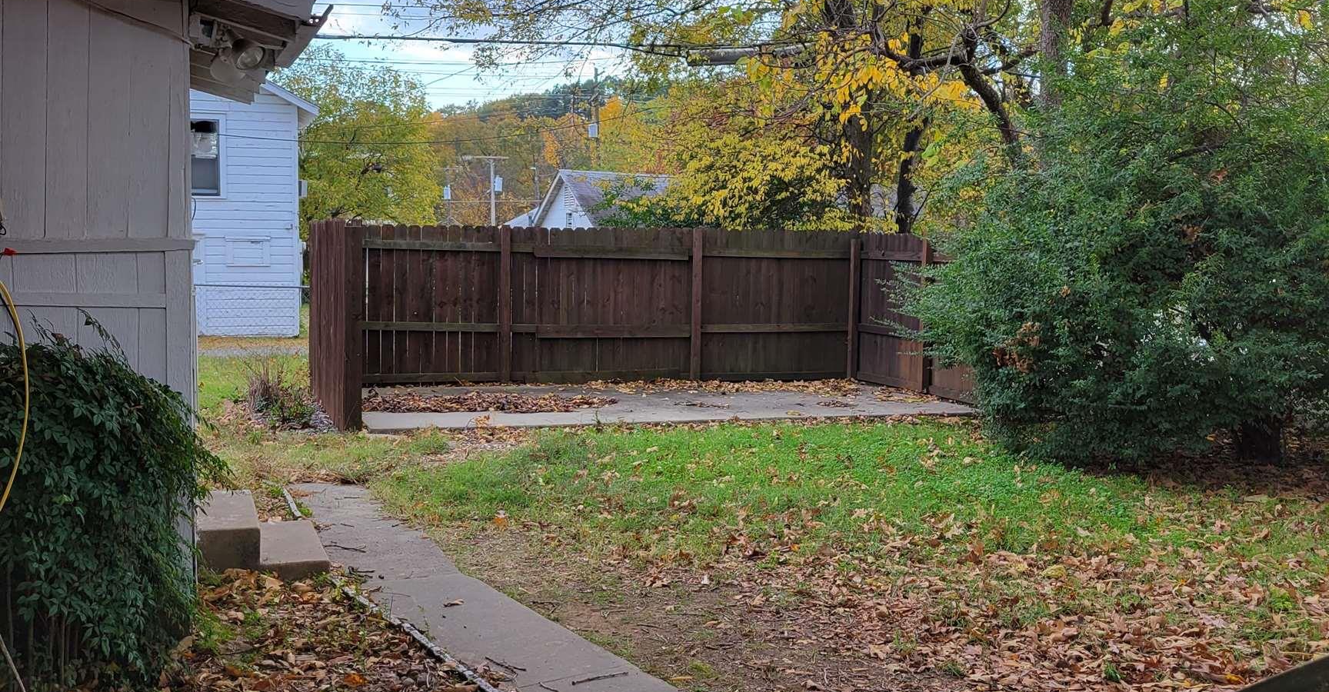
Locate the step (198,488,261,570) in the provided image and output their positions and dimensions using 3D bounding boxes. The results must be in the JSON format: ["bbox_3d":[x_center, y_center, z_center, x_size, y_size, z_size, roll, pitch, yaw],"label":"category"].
[{"bbox_3d":[-2.325,0.996,7.061,0.300,0.240,1.280,-1,2,-19],"label":"step"}]

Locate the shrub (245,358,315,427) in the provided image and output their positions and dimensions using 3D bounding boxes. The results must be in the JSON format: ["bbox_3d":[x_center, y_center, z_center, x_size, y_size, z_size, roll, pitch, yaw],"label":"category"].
[{"bbox_3d":[-3.579,0.406,12.400,0.640,0.620,0.600,-1,2,-17],"label":"shrub"}]

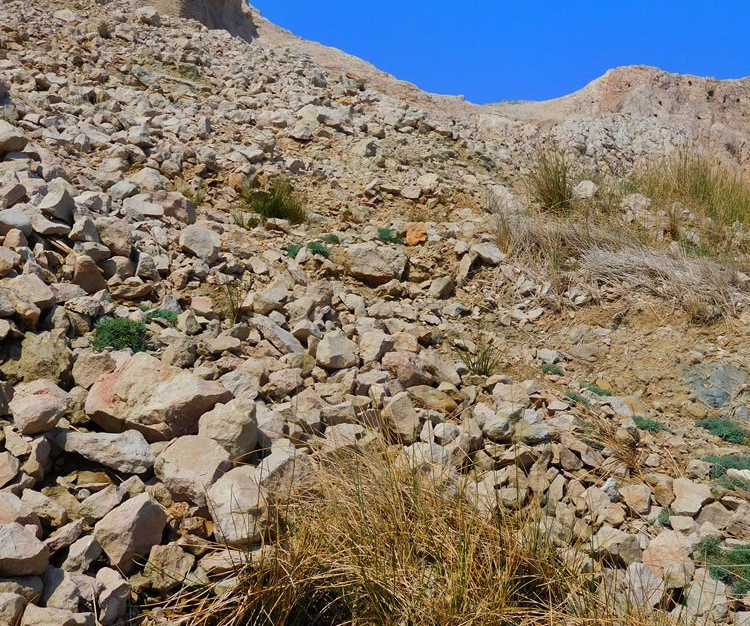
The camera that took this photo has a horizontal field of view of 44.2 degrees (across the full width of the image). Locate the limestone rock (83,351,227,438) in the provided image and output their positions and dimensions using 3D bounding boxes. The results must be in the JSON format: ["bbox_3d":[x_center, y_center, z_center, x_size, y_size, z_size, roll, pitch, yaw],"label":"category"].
[{"bbox_3d":[-0.827,0.312,3.500,0.520,0.270,0.370,0,-5,0],"label":"limestone rock"}]

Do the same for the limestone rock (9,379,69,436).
[{"bbox_3d":[-1.220,0.343,3.350,0.210,0.175,0.180,0,-5,0],"label":"limestone rock"}]

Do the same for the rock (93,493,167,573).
[{"bbox_3d":[-0.730,0.656,2.750,0.200,0.210,0.180,0,-5,0],"label":"rock"}]

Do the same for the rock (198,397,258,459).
[{"bbox_3d":[-0.523,0.412,3.300,0.200,0.200,0.180,0,-5,0],"label":"rock"}]

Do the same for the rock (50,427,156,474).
[{"bbox_3d":[-0.943,0.479,3.200,0.350,0.140,0.200,0,-5,0],"label":"rock"}]

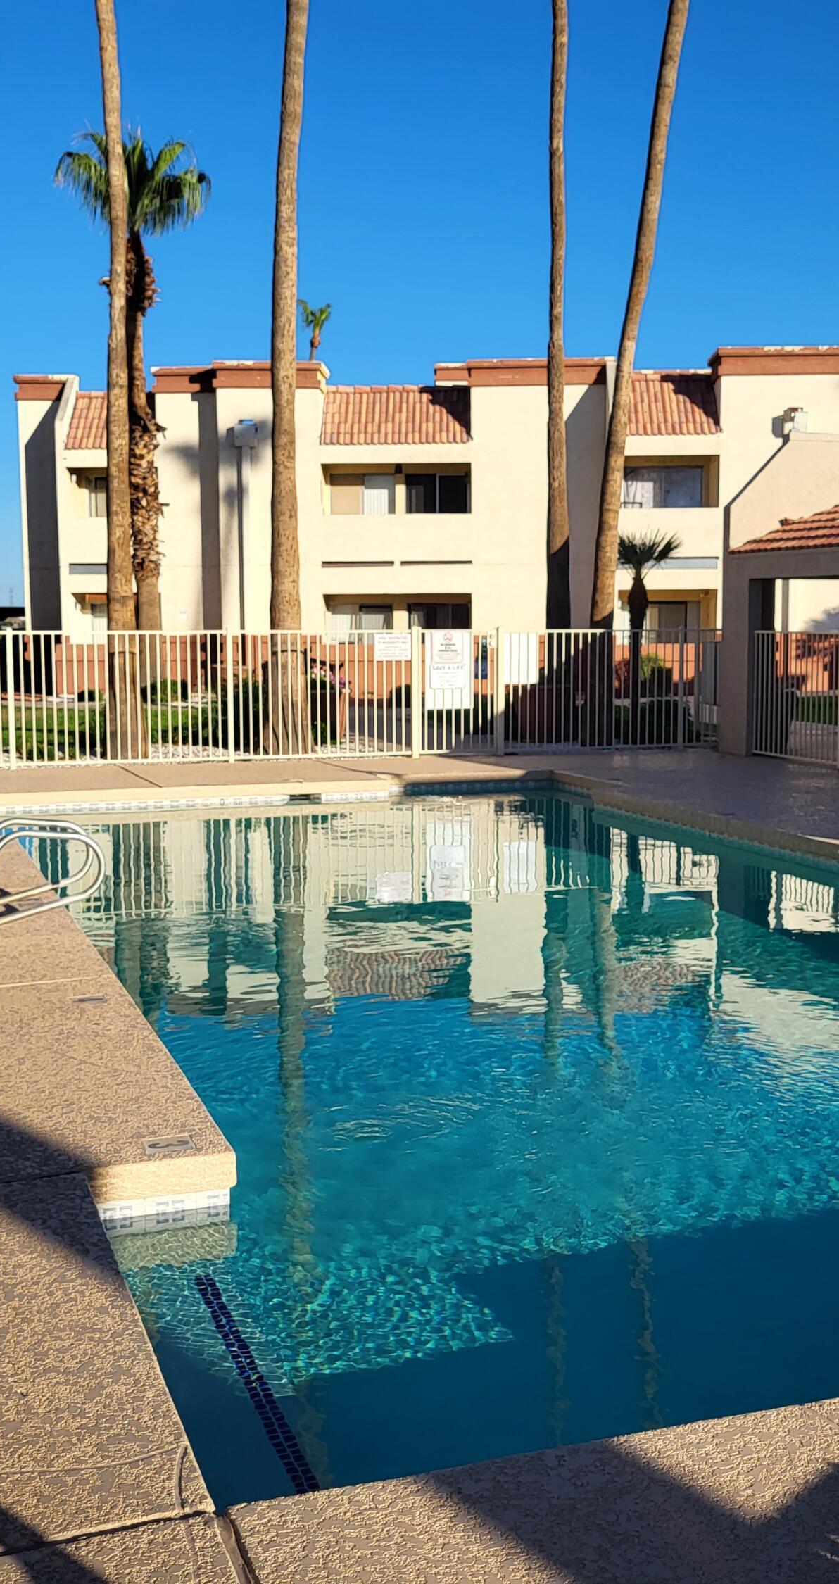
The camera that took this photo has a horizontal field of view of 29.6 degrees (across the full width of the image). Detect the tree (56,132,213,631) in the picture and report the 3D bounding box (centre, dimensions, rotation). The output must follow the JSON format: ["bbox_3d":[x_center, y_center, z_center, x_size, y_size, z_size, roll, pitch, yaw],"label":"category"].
[{"bbox_3d":[-5.683,-7.527,32.187,3.132,11.332,3.132,0,6,0],"label":"tree"}]

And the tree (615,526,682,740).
[{"bbox_3d":[2.951,-2.121,21.455,1.143,2.843,1.143,0,6,0],"label":"tree"}]

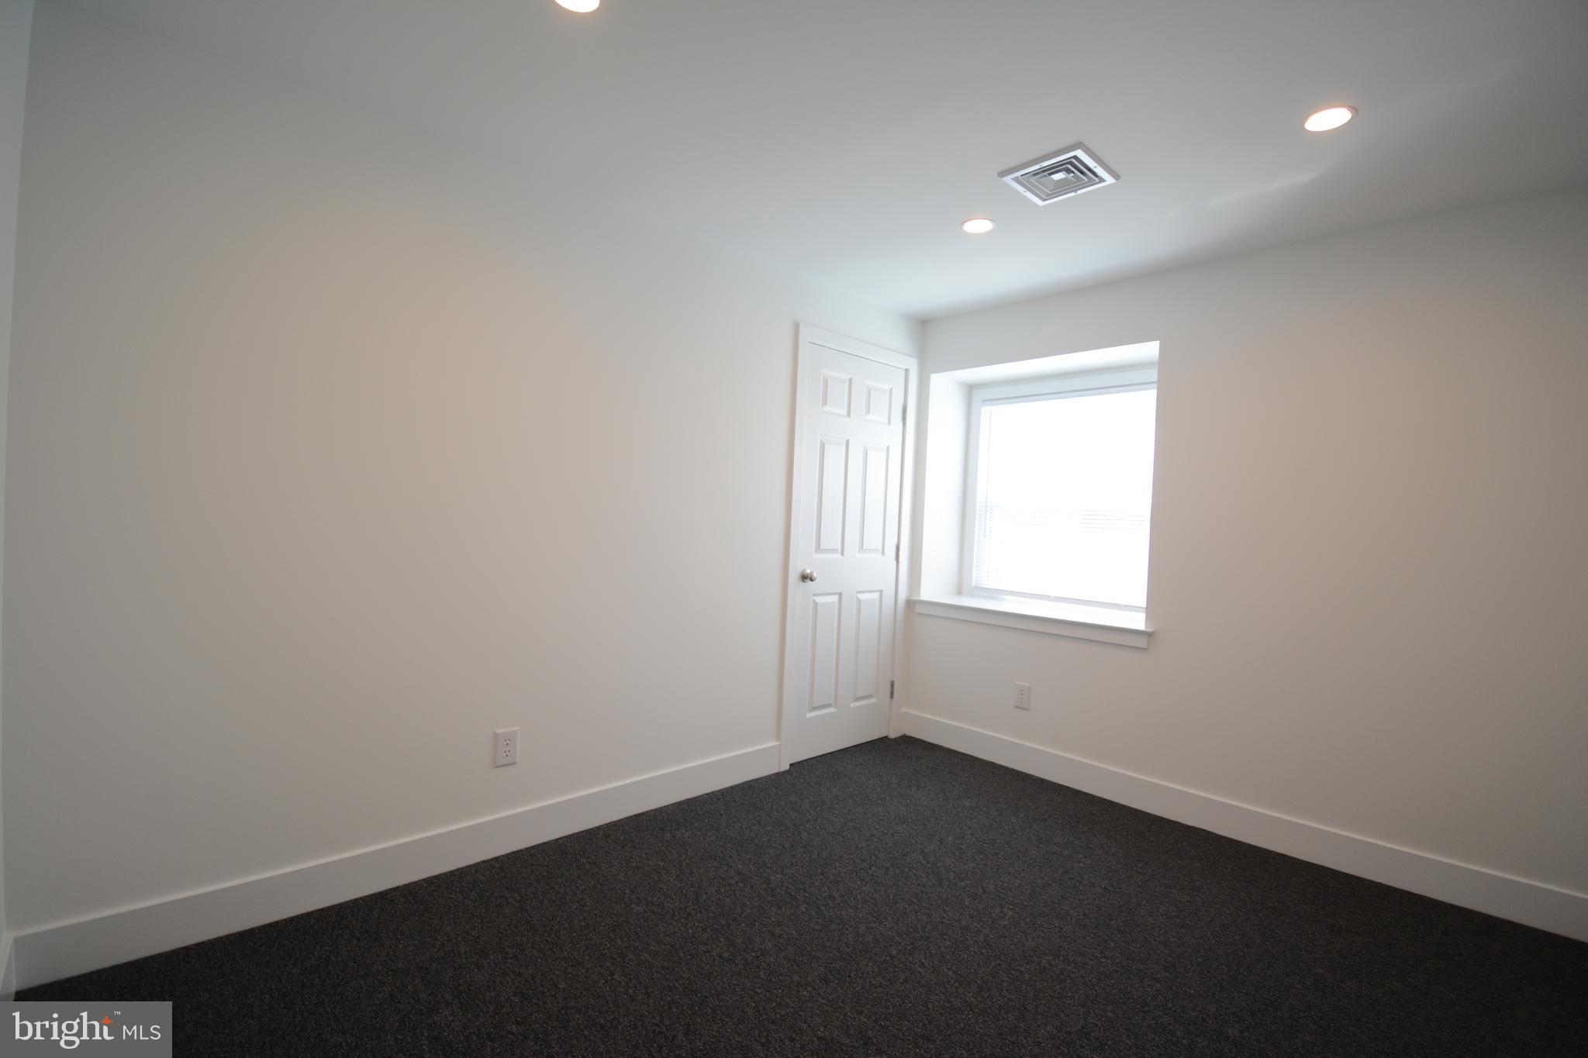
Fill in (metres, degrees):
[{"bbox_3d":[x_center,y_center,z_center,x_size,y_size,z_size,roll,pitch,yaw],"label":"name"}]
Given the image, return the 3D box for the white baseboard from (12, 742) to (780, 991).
[{"bbox_3d":[-0.920,1.041,2.288,2.340,0.137,0.018,2,1,-43],"label":"white baseboard"}]

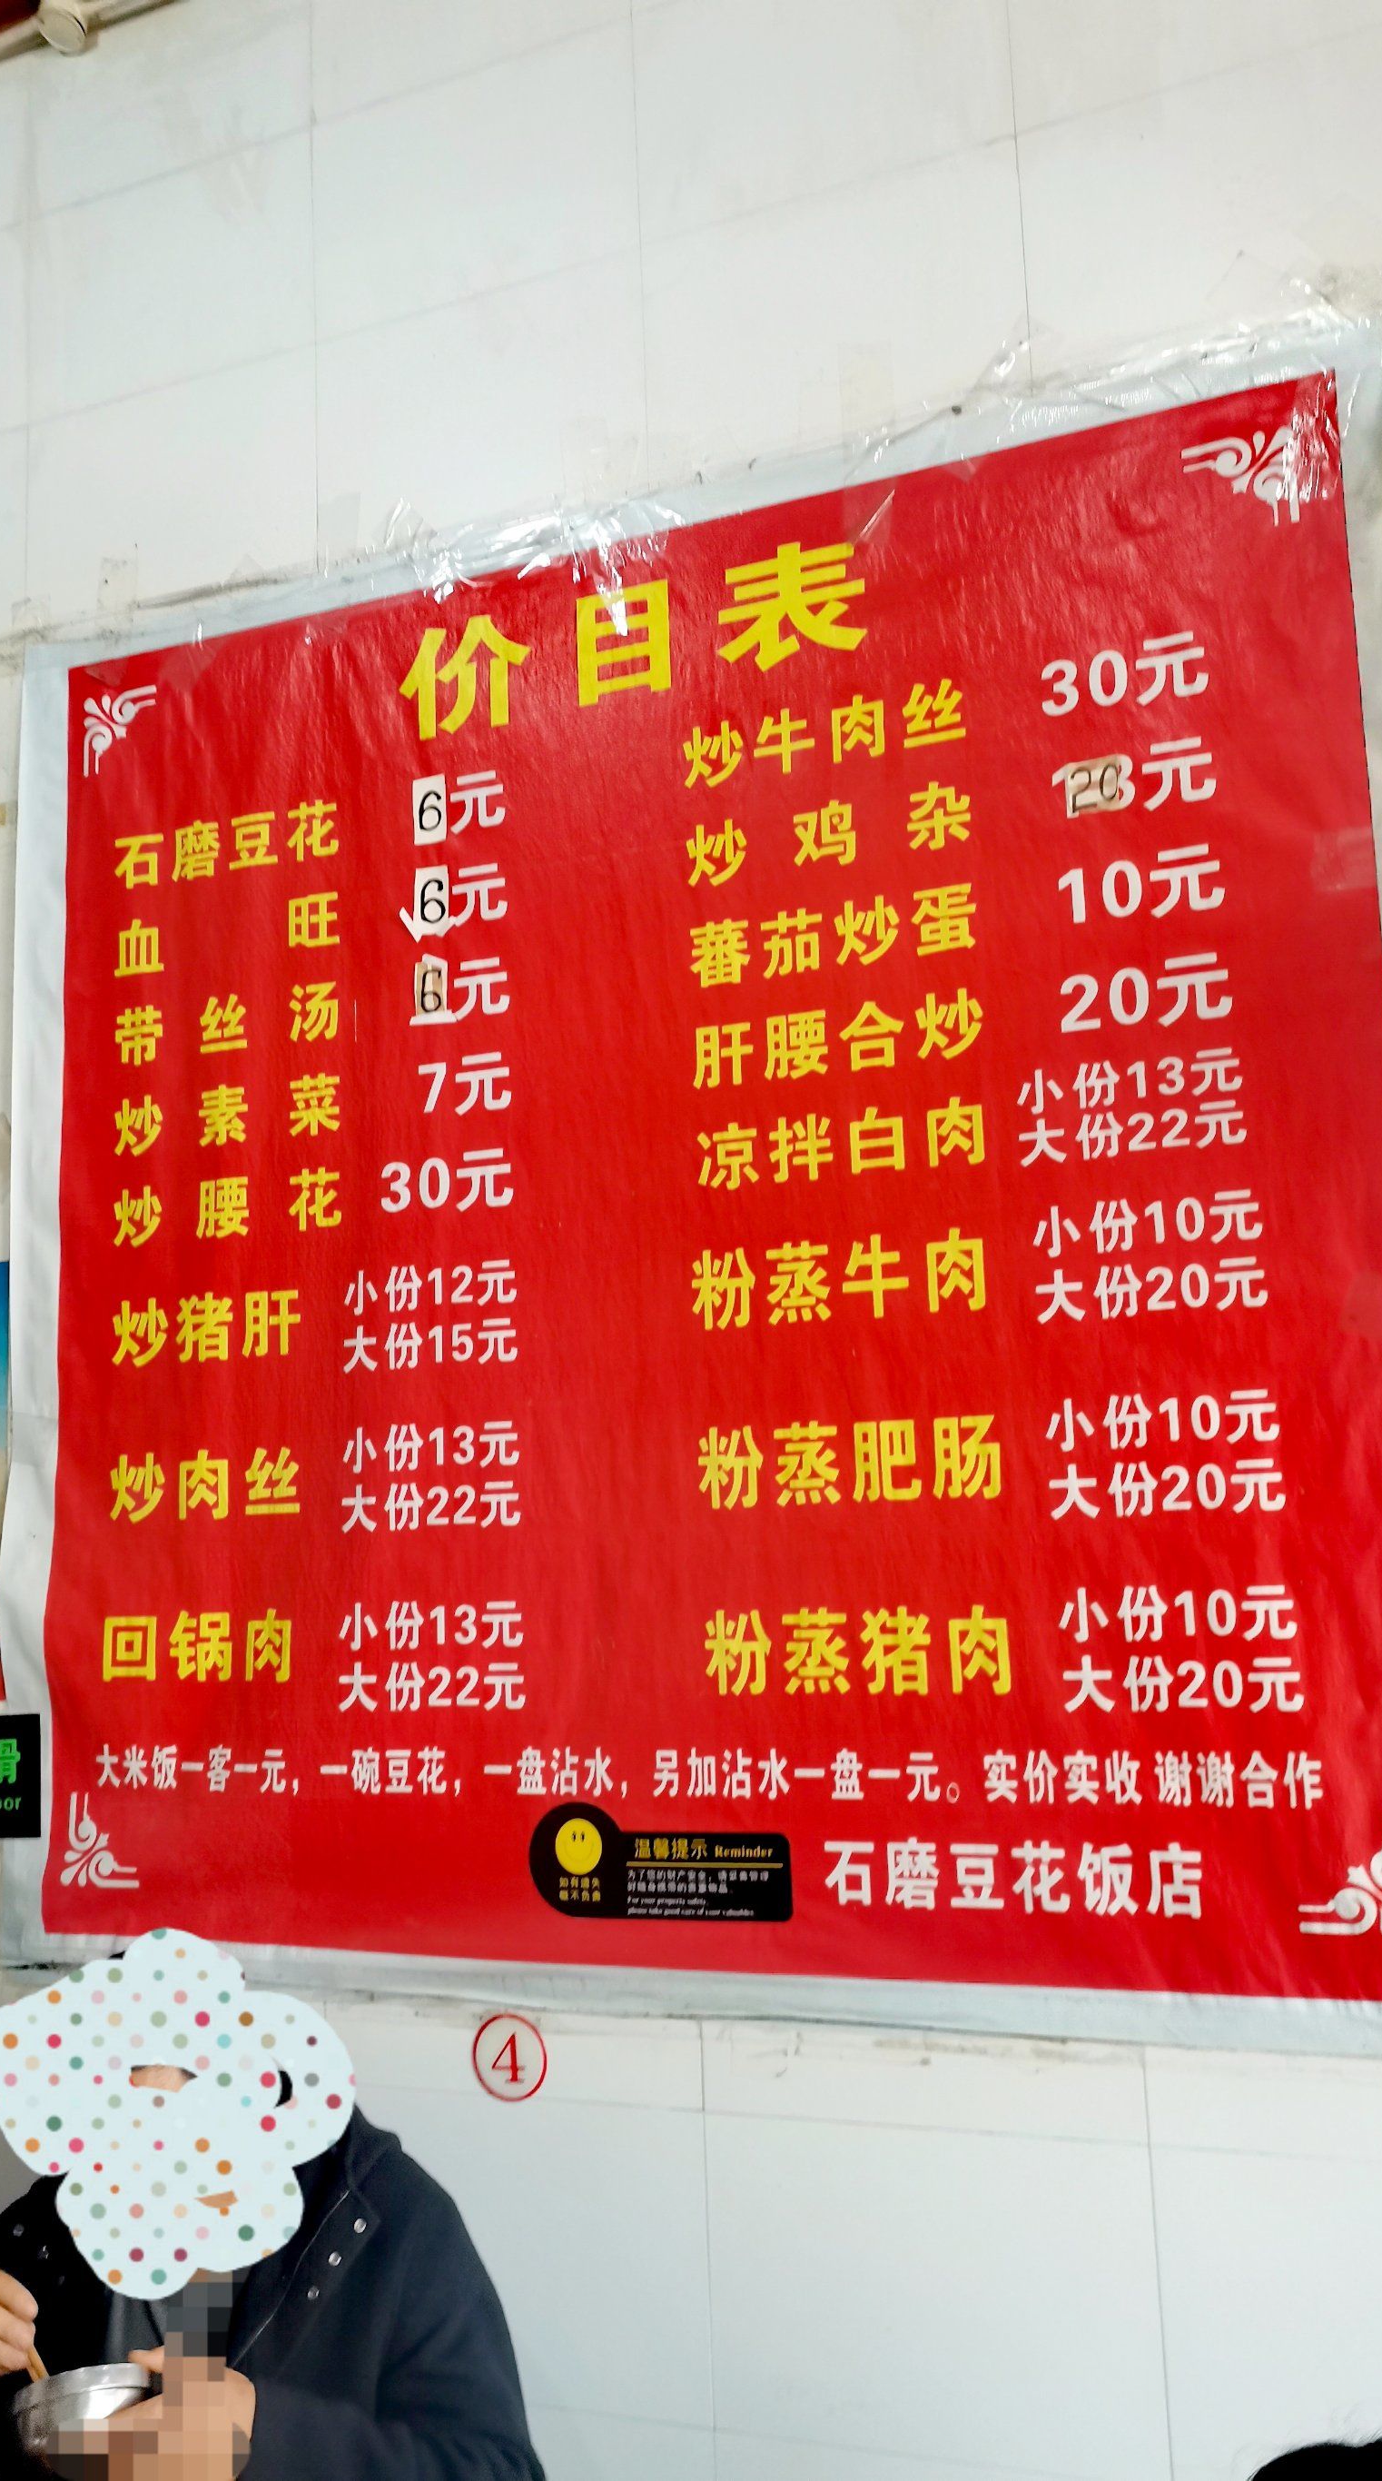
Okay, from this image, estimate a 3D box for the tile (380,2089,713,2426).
[{"bbox_3d":[-0.187,1.058,1.963,0.450,0.300,0.010,-5,-9,20],"label":"tile"}]

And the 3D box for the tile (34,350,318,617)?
[{"bbox_3d":[-0.685,-0.977,2.434,0.450,0.300,0.010,-5,-9,20],"label":"tile"}]

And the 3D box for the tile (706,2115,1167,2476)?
[{"bbox_3d":[0.234,1.019,1.809,0.450,0.300,0.010,-5,-9,20],"label":"tile"}]

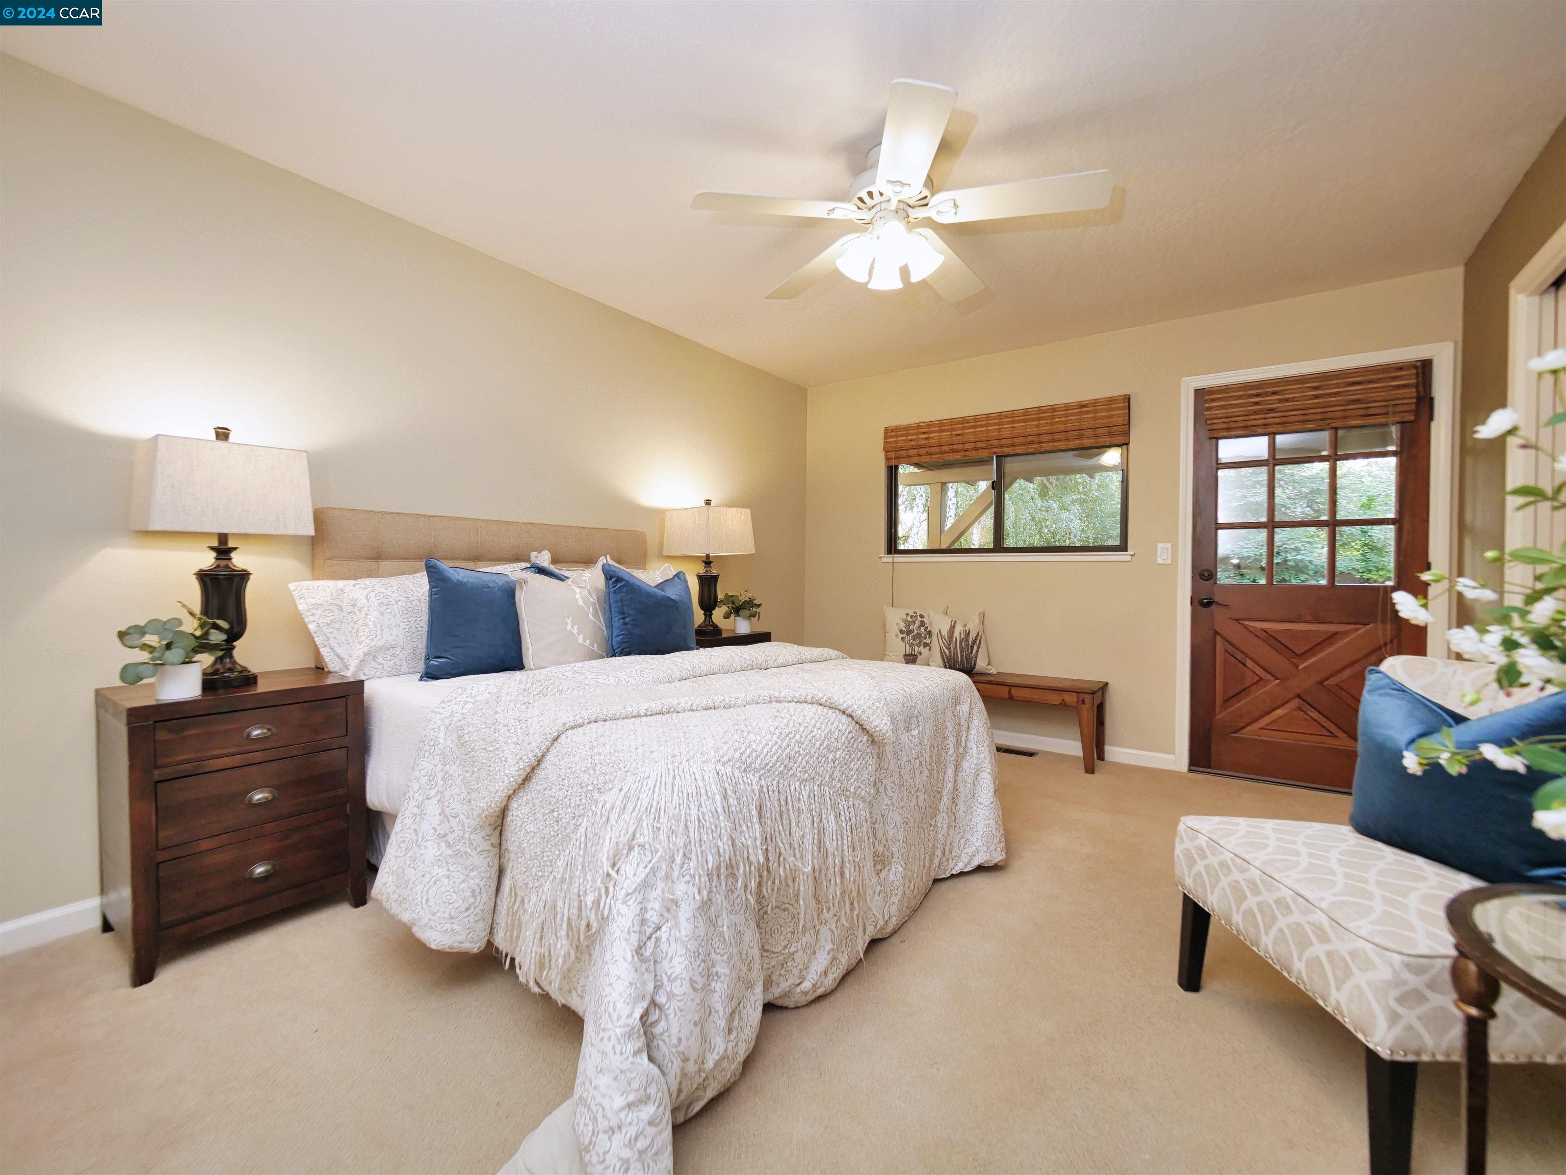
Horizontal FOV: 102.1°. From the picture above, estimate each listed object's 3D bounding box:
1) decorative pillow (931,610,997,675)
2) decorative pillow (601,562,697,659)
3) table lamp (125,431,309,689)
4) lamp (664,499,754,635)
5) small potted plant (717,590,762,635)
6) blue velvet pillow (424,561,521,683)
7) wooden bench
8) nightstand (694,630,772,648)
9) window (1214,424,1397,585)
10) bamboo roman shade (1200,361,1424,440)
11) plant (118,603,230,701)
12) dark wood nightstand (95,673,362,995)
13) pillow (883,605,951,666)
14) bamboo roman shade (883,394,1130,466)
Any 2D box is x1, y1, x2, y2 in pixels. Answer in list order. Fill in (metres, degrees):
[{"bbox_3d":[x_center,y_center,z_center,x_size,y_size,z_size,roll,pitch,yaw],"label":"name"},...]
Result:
[{"bbox_3d":[1.127,0.351,3.954,0.410,0.400,0.150,1,-11,22],"label":"decorative pillow"},{"bbox_3d":[-0.591,0.123,2.820,0.160,0.420,0.450,-14,-8,41],"label":"decorative pillow"},{"bbox_3d":[-1.667,-0.090,1.896,0.257,0.770,0.368,2,2,36],"label":"table lamp"},{"bbox_3d":[-0.422,-0.117,3.623,0.330,0.760,0.390,2,2,36],"label":"lamp"},{"bbox_3d":[-0.249,0.146,3.630,0.205,0.250,0.225,2,2,36],"label":"small potted plant"},{"bbox_3d":[-1.097,0.111,2.285,0.150,0.410,0.400,-11,-6,41],"label":"blue velvet pillow"},{"bbox_3d":[1.159,0.753,3.895,1.465,0.436,0.330,2,2,36],"label":"wooden bench"},{"bbox_3d":[-0.401,0.624,3.671,0.420,0.724,0.540,2,2,36],"label":"nightstand"},{"bbox_3d":[2.589,-0.456,3.163,0.705,0.893,0.050,2,2,36],"label":"window"},{"bbox_3d":[2.558,-0.899,3.112,0.813,0.267,0.070,2,2,36],"label":"bamboo roman shade"},{"bbox_3d":[-1.653,0.171,1.720,0.195,0.260,0.215,2,2,36],"label":"plant"},{"bbox_3d":[-1.658,0.649,1.930,0.430,0.709,0.530,2,2,37],"label":"dark wood nightstand"},{"bbox_3d":[0.889,0.327,4.233,0.450,0.430,0.140,2,-12,36],"label":"pillow"},{"bbox_3d":[1.329,-0.957,3.986,1.507,0.272,0.080,2,2,36],"label":"bamboo roman shade"}]

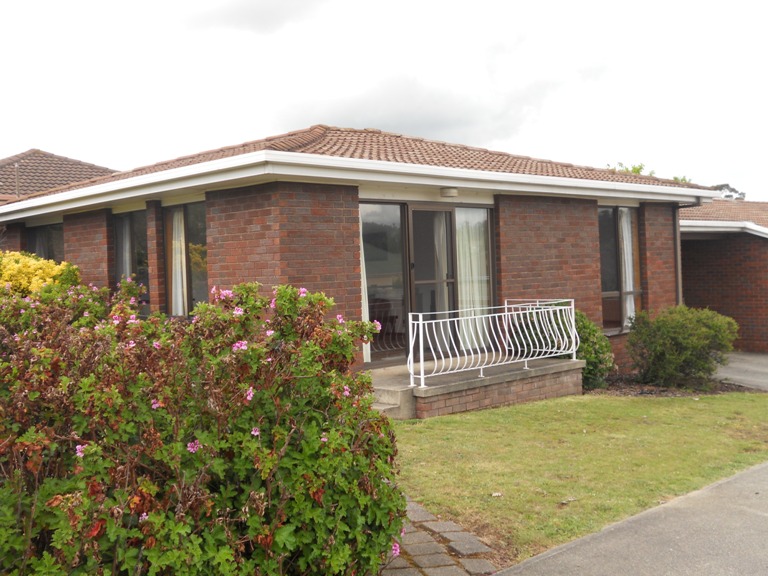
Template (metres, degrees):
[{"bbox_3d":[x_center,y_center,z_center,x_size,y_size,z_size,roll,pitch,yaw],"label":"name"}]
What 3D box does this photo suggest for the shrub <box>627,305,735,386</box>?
[{"bbox_3d":[4.740,0.890,13.400,1.720,1.200,1.550,-2,1,19],"label":"shrub"}]

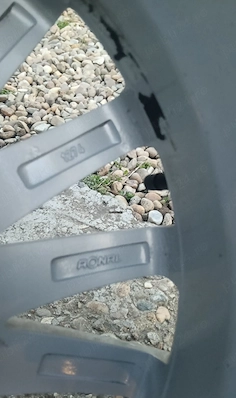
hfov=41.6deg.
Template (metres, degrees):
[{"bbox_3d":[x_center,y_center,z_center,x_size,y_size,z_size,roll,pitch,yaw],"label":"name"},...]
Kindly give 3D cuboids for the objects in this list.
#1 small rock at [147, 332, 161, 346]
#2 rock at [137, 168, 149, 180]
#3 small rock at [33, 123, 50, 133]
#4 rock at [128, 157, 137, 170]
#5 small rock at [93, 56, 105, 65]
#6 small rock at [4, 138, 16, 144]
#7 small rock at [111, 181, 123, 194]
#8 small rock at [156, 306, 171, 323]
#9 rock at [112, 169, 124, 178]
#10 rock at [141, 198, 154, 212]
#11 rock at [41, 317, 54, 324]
[{"bbox_3d":[0.049,0.195,0.431,0.019,0.013,0.019,0,45,0],"label":"small rock"},{"bbox_3d":[0.045,-0.043,0.562,0.023,0.017,0.025,0,52,0],"label":"rock"},{"bbox_3d":[-0.158,-0.148,0.643,0.037,0.020,0.026,0,52,0],"label":"small rock"},{"bbox_3d":[0.028,-0.065,0.579,0.016,0.016,0.028,23,55,17],"label":"rock"},{"bbox_3d":[-0.053,-0.380,0.856,0.030,0.015,0.032,0,53,0],"label":"small rock"},{"bbox_3d":[-0.265,-0.142,0.767,0.030,0.013,0.017,0,45,0],"label":"small rock"},{"bbox_3d":[-0.001,-0.021,0.586,0.021,0.013,0.025,0,53,0],"label":"small rock"},{"bbox_3d":[0.067,0.169,0.456,0.020,0.014,0.024,0,45,0],"label":"small rock"},{"bbox_3d":[0.001,-0.044,0.562,0.021,0.015,0.020,0,52,0],"label":"rock"},{"bbox_3d":[0.054,0.012,0.561,0.024,0.015,0.027,0,53,0],"label":"rock"},{"bbox_3d":[-0.091,0.159,0.404,0.018,0.008,0.012,0,52,0],"label":"rock"}]

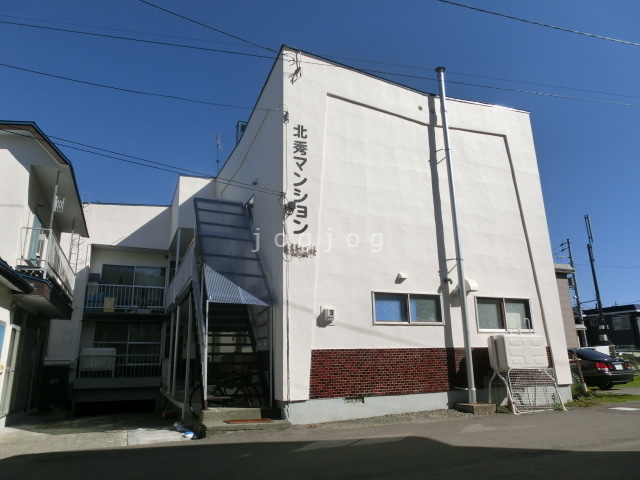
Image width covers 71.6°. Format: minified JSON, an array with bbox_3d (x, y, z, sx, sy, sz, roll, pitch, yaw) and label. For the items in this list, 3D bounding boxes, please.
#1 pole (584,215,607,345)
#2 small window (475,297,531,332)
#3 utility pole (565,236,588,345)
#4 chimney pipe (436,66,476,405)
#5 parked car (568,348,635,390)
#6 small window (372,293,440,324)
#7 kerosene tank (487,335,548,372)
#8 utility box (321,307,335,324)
[{"bbox_3d":[20.494,3.623,32.553,0.400,11.451,0.400,4,-16,-20],"label":"pole"},{"bbox_3d":[4.598,1.869,11.027,1.719,0.843,0.100,4,-16,-20],"label":"small window"},{"bbox_3d":[20.840,4.961,35.682,0.350,10.430,0.350,4,-16,-20],"label":"utility pole"},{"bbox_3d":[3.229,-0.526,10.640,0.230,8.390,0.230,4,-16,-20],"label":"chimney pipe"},{"bbox_3d":[8.595,4.715,16.239,1.790,1.450,4.700,7,-17,-30],"label":"parked car"},{"bbox_3d":[2.028,1.573,10.105,1.819,0.737,0.100,4,-16,-20],"label":"small window"},{"bbox_3d":[4.538,2.589,10.212,1.160,0.710,0.520,4,-16,-20],"label":"kerosene tank"},{"bbox_3d":[0.167,1.591,9.286,0.290,0.370,0.160,4,-16,-20],"label":"utility box"}]

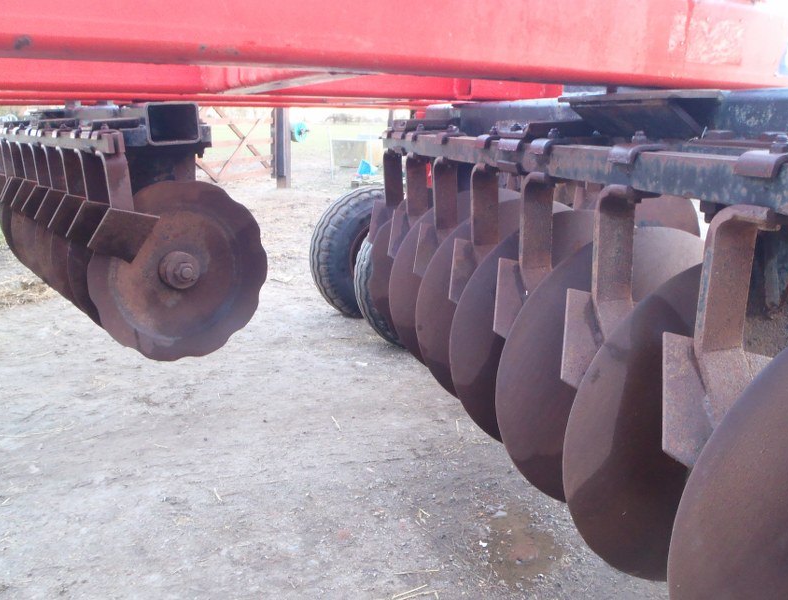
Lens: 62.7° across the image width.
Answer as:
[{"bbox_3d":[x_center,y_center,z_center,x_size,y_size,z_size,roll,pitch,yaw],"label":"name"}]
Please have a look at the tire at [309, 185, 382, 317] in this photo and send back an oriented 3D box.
[{"bbox_3d":[-0.085,-0.250,3.678,0.770,0.770,0.268,-7,18,-29],"label":"tire"}]

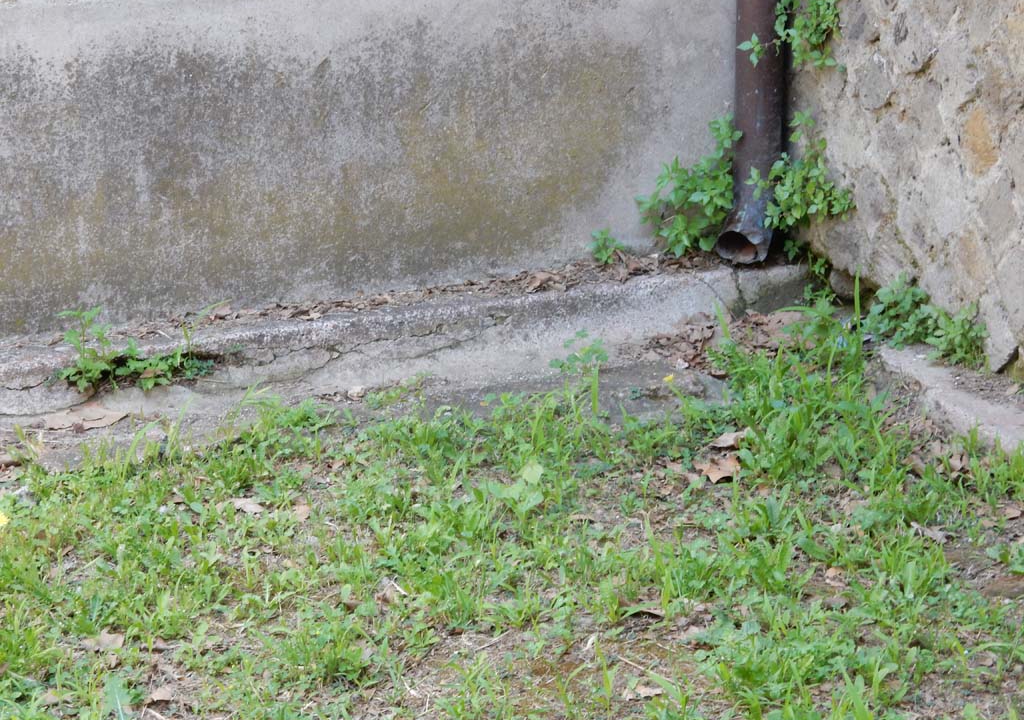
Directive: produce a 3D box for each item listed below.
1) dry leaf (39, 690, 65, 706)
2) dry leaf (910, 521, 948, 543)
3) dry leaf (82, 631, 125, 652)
[{"bbox_3d":[-0.641,0.471,4.075,0.036,0.012,0.029,0,17,0],"label":"dry leaf"},{"bbox_3d":[0.673,0.276,4.720,0.061,0.019,0.052,0,17,0],"label":"dry leaf"},{"bbox_3d":[-0.596,0.411,4.275,0.061,0.014,0.052,0,17,0],"label":"dry leaf"}]

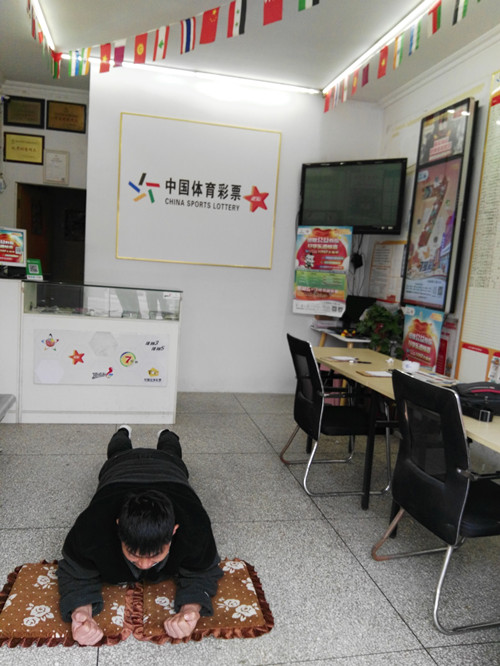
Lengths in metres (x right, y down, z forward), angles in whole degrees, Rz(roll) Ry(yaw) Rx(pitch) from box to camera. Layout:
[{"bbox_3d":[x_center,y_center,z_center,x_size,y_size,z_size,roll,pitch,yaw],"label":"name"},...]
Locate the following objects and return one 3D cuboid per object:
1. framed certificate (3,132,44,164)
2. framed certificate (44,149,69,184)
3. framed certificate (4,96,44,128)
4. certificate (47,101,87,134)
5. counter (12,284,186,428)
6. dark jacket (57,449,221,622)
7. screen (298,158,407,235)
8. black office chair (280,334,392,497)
[{"bbox_3d":[-2.421,-1.974,5.779,0.404,0.304,0.025,2,6,-12],"label":"framed certificate"},{"bbox_3d":[-2.100,-1.801,5.867,0.257,0.359,0.025,2,6,-12],"label":"framed certificate"},{"bbox_3d":[-2.398,-2.348,5.737,0.401,0.312,0.025,2,6,-12],"label":"framed certificate"},{"bbox_3d":[-1.983,-2.331,5.826,0.404,0.299,0.025,2,6,-12],"label":"certificate"},{"bbox_3d":[-1.183,0.148,4.403,1.172,1.081,0.533,2,6,-12],"label":"counter"},{"bbox_3d":[-0.460,0.777,2.294,0.600,0.380,0.920,2,6,-12],"label":"dark jacket"},{"bbox_3d":[0.941,-1.255,5.013,1.029,0.651,0.080,8,7,33],"label":"screen"},{"bbox_3d":[0.559,0.478,3.384,0.589,0.874,0.558,2,6,-12],"label":"black office chair"}]

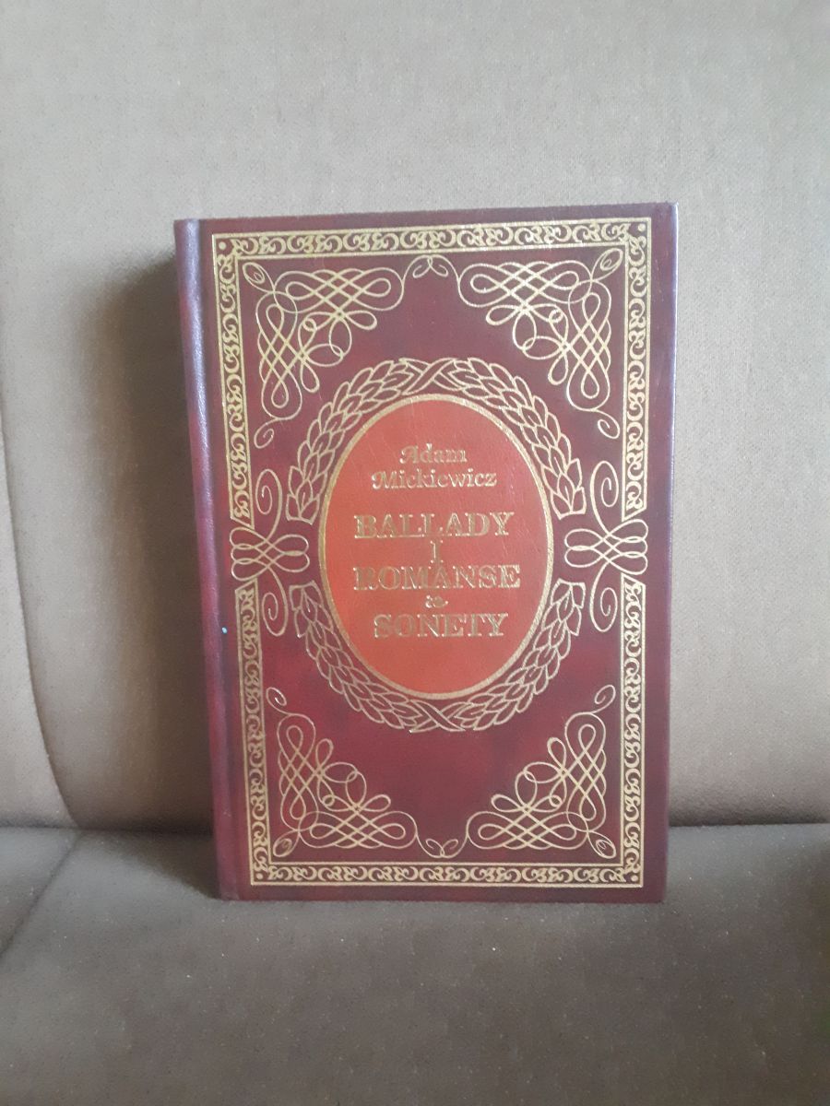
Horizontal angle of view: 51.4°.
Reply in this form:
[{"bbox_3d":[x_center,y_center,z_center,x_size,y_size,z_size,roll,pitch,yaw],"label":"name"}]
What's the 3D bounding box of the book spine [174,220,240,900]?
[{"bbox_3d":[-0.061,0.007,0.272,0.010,0.208,0.024,-1,9,3],"label":"book spine"}]

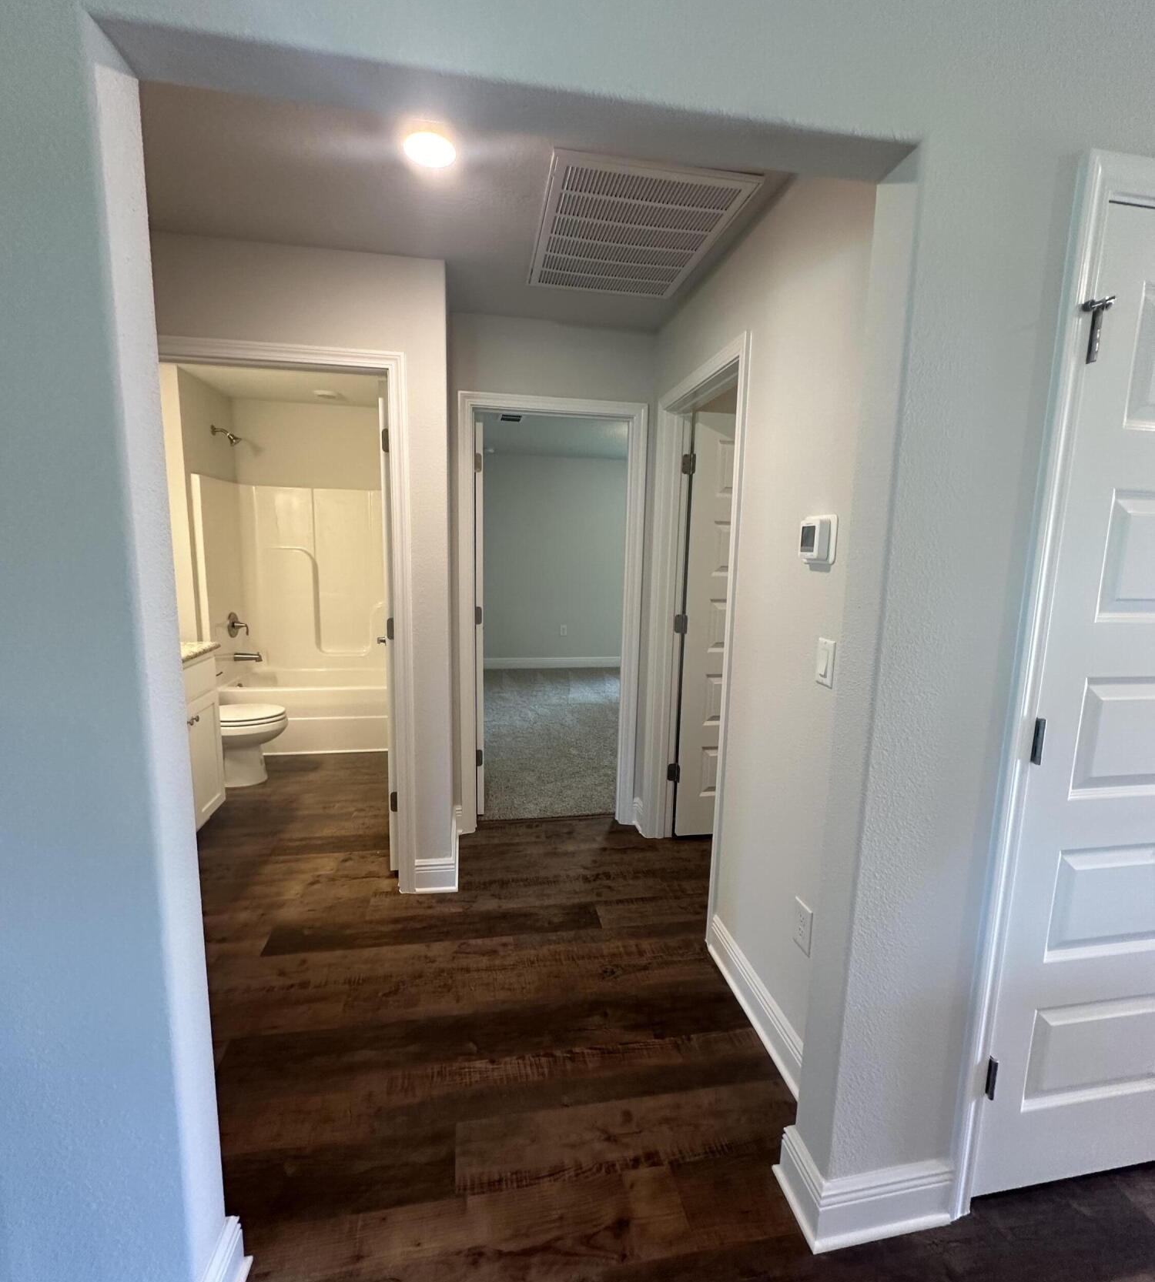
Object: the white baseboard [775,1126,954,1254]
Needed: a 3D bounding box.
[{"bbox_3d":[0.636,1.174,1.383,0.328,0.142,0.181,0,9,-9],"label":"white baseboard"}]

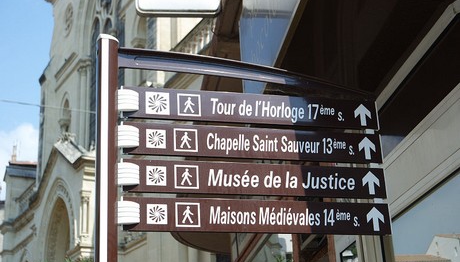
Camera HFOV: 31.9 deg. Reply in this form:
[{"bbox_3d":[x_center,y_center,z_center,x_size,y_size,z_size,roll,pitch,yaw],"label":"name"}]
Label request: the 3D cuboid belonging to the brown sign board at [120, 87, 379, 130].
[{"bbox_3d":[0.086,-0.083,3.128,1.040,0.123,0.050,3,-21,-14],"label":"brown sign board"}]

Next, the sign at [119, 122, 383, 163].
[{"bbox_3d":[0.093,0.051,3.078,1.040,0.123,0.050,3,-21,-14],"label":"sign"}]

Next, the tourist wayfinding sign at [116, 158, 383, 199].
[{"bbox_3d":[0.100,0.184,3.028,1.040,0.123,0.050,3,-21,-14],"label":"tourist wayfinding sign"}]

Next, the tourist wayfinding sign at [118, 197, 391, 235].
[{"bbox_3d":[0.107,0.318,2.978,1.040,0.123,0.050,3,-21,-14],"label":"tourist wayfinding sign"}]

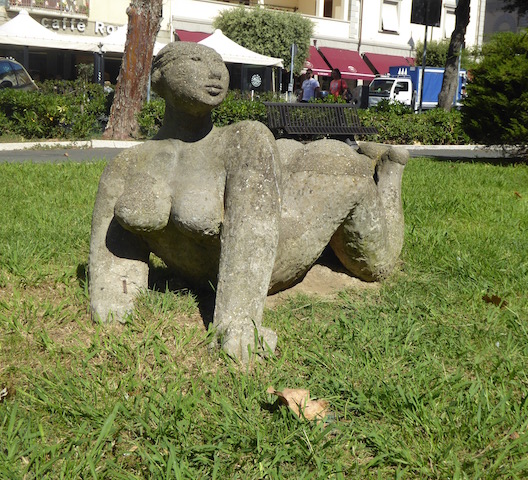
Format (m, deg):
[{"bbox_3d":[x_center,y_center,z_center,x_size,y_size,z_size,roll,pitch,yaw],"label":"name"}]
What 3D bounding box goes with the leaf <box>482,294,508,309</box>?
[{"bbox_3d":[1.252,0.335,4.200,0.140,0.035,0.110,2,11,0],"label":"leaf"}]

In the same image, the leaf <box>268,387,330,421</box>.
[{"bbox_3d":[0.117,0.576,2.720,0.200,0.065,0.140,2,11,0],"label":"leaf"}]

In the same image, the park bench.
[{"bbox_3d":[0.955,-1.836,12.900,1.800,0.820,0.650,-5,13,-34],"label":"park bench"}]

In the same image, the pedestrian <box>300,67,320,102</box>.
[{"bbox_3d":[1.220,-3.656,20.500,0.500,1.720,0.360,3,11,5],"label":"pedestrian"}]

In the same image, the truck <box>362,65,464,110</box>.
[{"bbox_3d":[7.554,-7.401,39.500,5.600,2.750,2.050,-6,14,-36],"label":"truck"}]

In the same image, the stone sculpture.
[{"bbox_3d":[0.063,-0.300,4.047,0.870,1.290,1.750,9,13,31],"label":"stone sculpture"}]

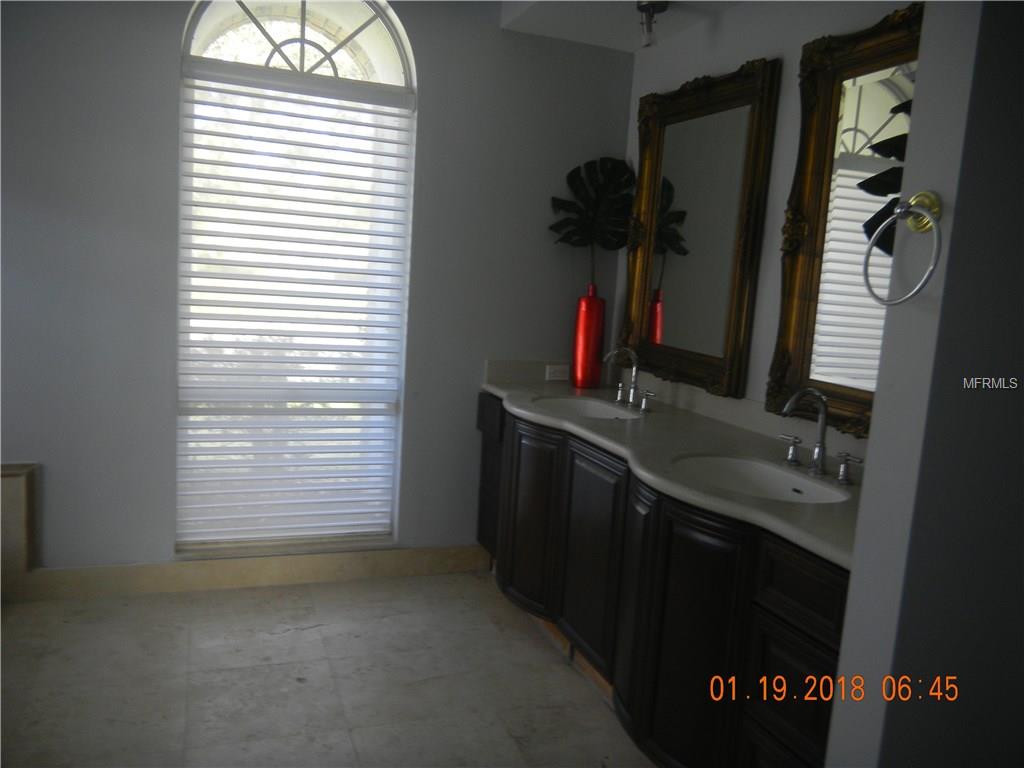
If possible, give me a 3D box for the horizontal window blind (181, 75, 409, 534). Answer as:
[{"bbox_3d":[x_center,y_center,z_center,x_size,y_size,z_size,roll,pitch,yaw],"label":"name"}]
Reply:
[{"bbox_3d":[-0.893,-0.270,3.409,0.880,1.853,0.070,1,7,-20],"label":"horizontal window blind"}]

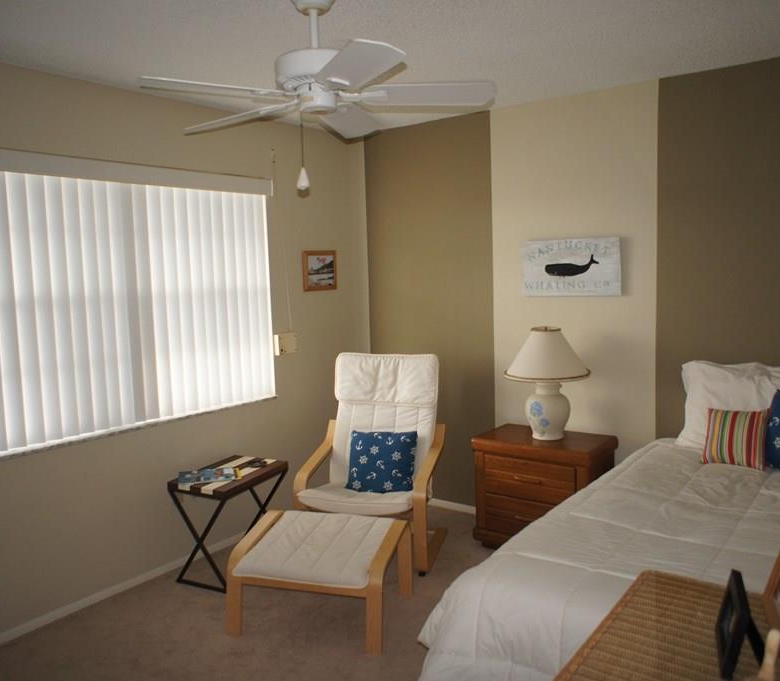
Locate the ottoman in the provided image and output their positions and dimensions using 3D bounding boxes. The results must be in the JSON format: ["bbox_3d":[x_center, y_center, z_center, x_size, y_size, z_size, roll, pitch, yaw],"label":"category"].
[{"bbox_3d":[-0.292,1.020,3.026,0.685,0.395,0.540,0,6,16],"label":"ottoman"}]

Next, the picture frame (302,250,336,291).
[{"bbox_3d":[-0.448,-0.442,4.339,0.022,0.248,0.308,3,7,36],"label":"picture frame"}]

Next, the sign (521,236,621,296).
[{"bbox_3d":[0.976,-0.394,3.707,0.555,0.308,0.024,3,7,36],"label":"sign"}]

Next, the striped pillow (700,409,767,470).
[{"bbox_3d":[1.490,0.416,2.934,0.255,0.265,0.100,3,-13,36],"label":"striped pillow"}]

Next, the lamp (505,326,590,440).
[{"bbox_3d":[0.841,0.225,3.623,0.455,0.593,0.455,3,7,36],"label":"lamp"}]

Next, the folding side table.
[{"bbox_3d":[-0.807,0.927,3.515,0.370,0.510,0.535,1,6,26],"label":"folding side table"}]

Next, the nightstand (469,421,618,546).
[{"bbox_3d":[0.828,0.820,3.676,0.635,0.603,0.428,3,7,36],"label":"nightstand"}]

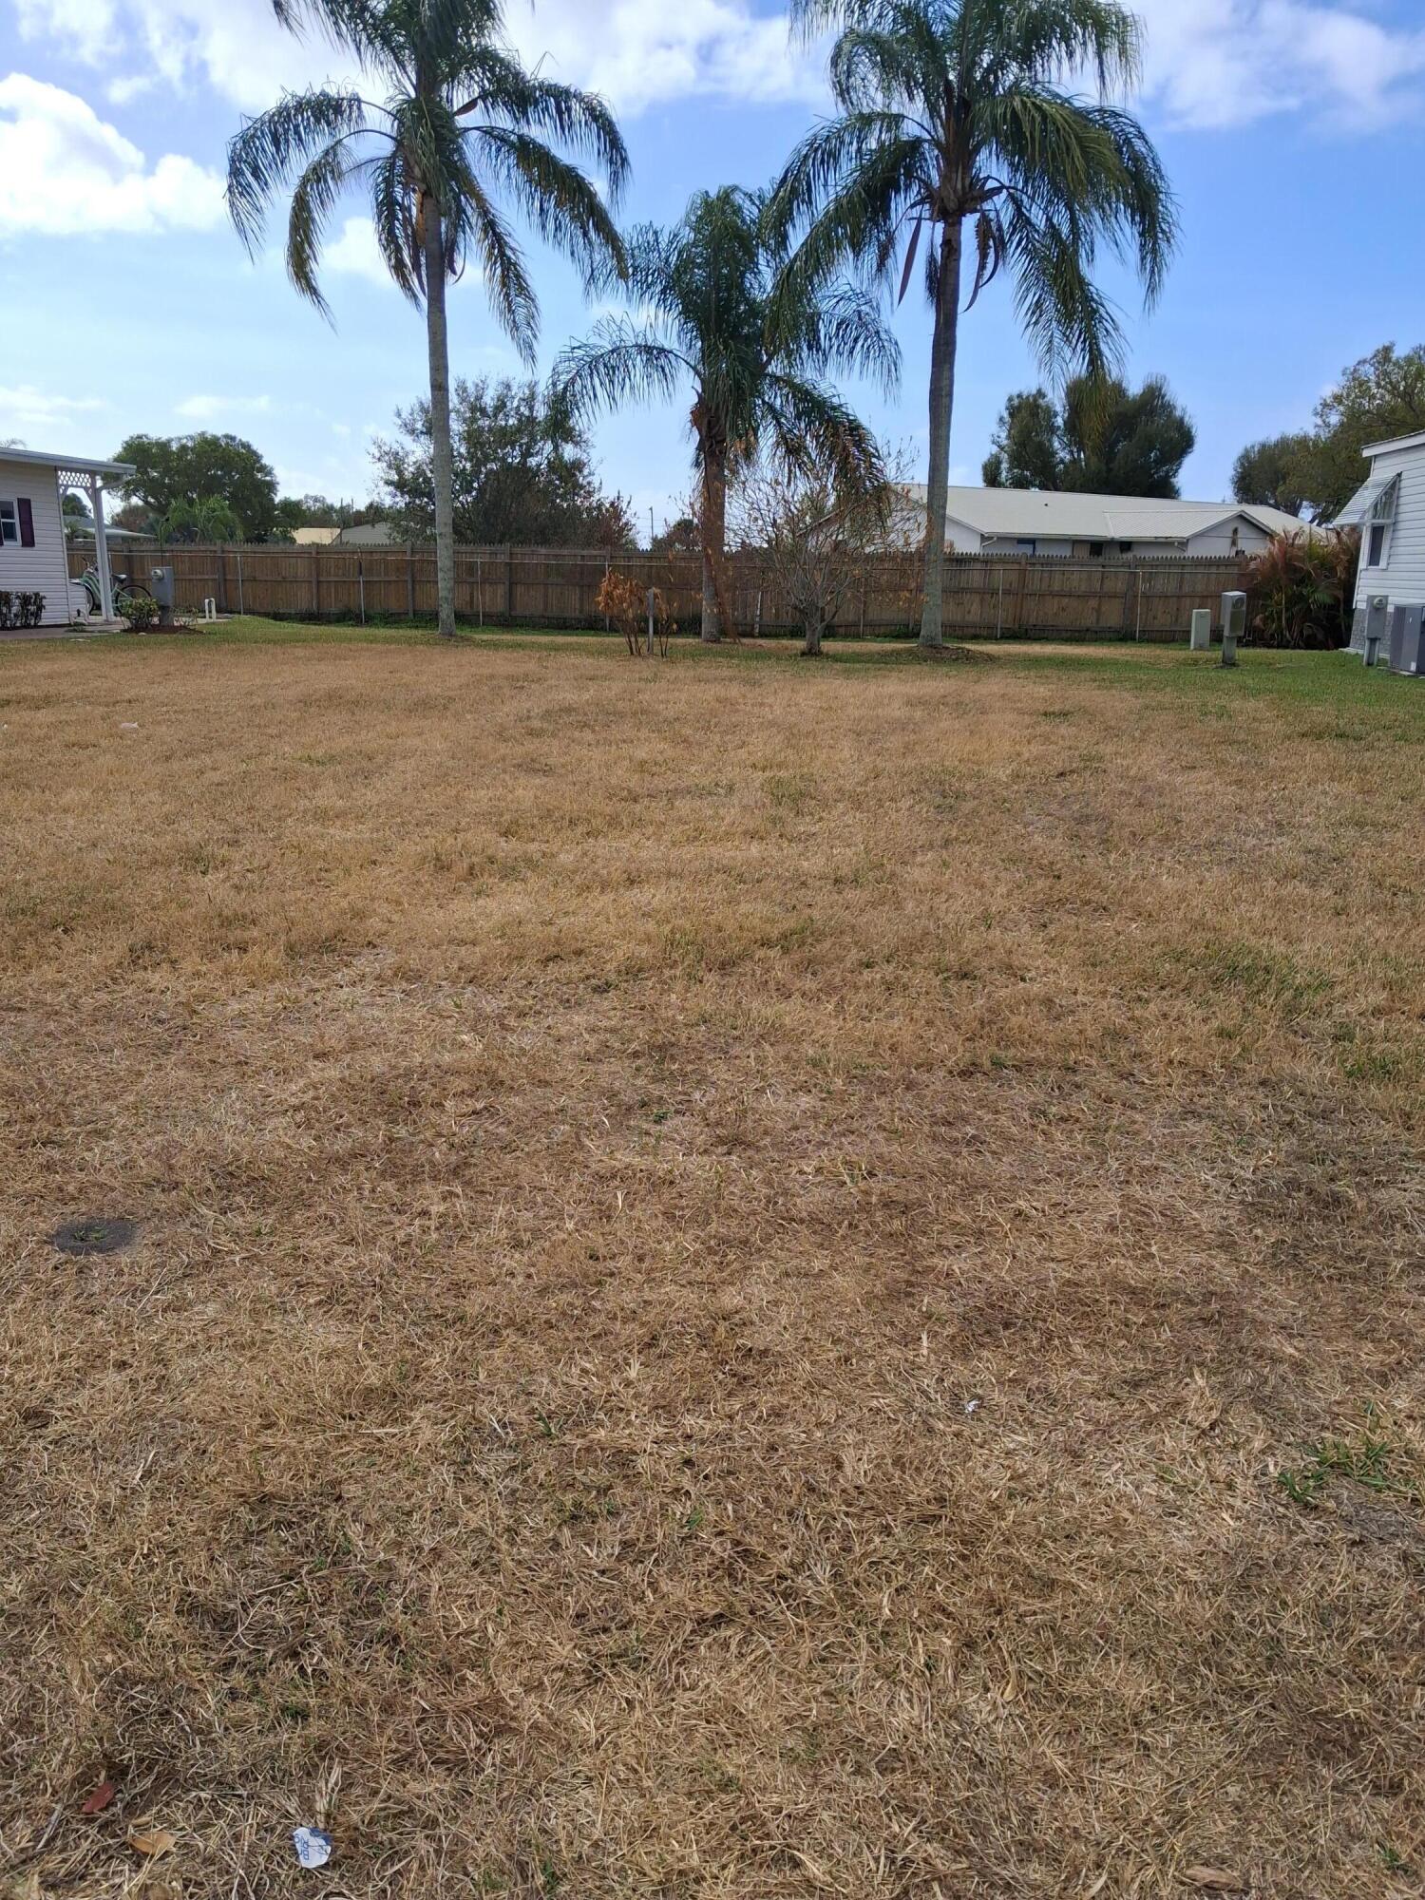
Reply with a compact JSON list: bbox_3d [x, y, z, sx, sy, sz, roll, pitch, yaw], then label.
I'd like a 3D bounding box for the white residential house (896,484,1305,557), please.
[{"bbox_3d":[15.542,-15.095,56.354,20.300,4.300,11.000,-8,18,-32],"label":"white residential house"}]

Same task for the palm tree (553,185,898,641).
[{"bbox_3d":[0.259,-10.428,29.308,6.700,8.500,6.500,1,15,0],"label":"palm tree"}]

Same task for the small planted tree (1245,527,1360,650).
[{"bbox_3d":[13.112,-7.957,32.478,2.700,2.600,2.300,3,15,6],"label":"small planted tree"}]

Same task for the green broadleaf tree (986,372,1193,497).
[{"bbox_3d":[17.537,-21.681,69.685,9.800,10.300,9.000,1,15,0],"label":"green broadleaf tree"}]

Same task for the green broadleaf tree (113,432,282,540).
[{"bbox_3d":[-28.217,-24.452,81.607,9.400,7.800,9.200,1,15,0],"label":"green broadleaf tree"}]

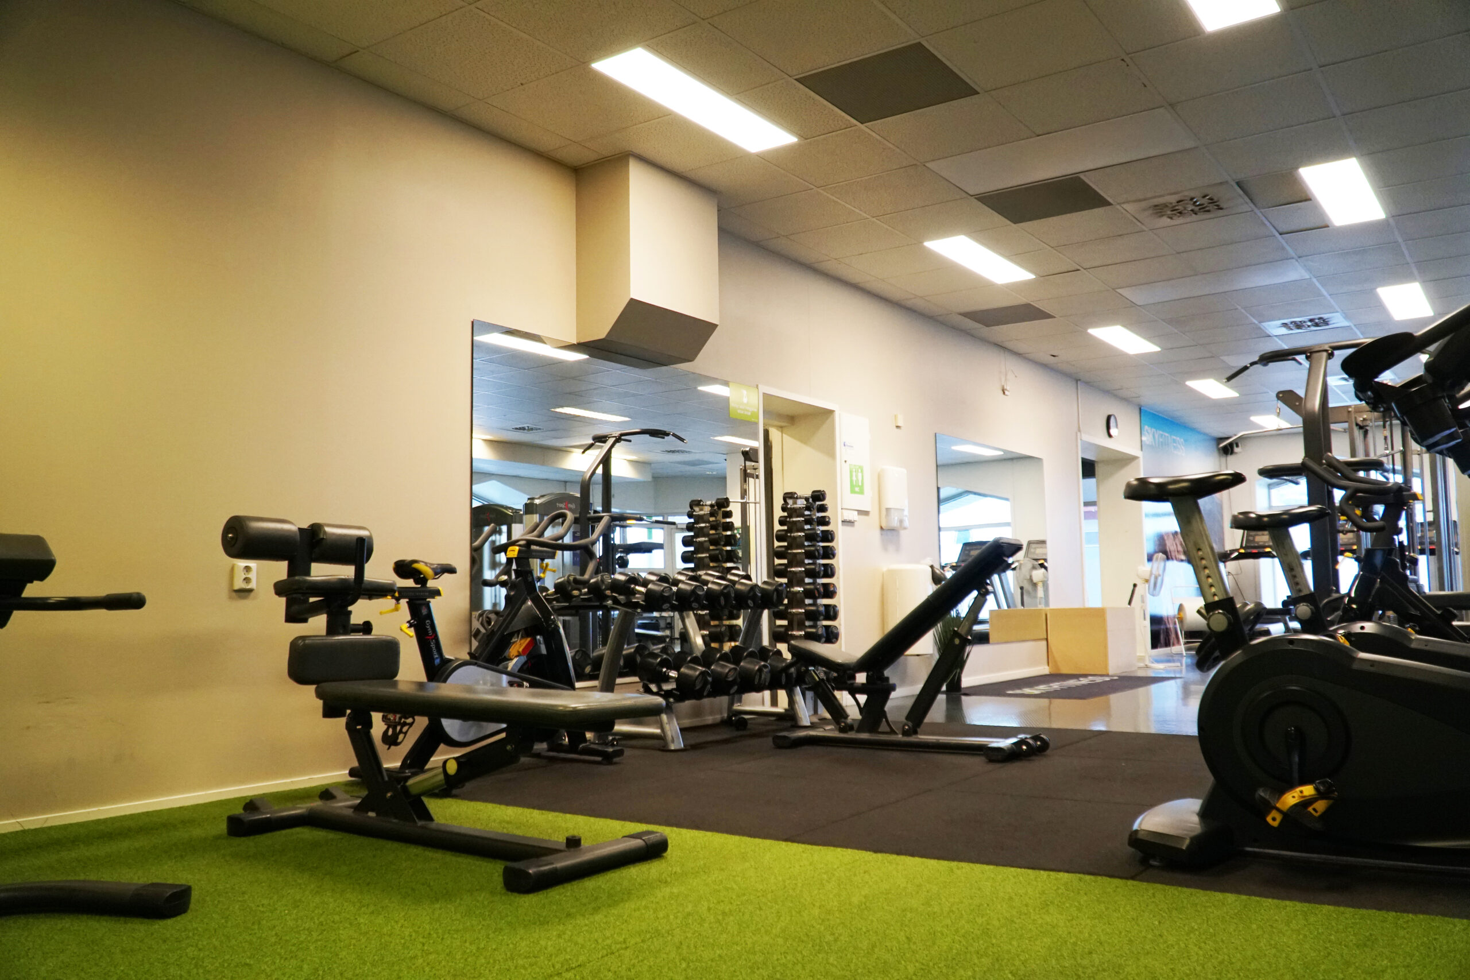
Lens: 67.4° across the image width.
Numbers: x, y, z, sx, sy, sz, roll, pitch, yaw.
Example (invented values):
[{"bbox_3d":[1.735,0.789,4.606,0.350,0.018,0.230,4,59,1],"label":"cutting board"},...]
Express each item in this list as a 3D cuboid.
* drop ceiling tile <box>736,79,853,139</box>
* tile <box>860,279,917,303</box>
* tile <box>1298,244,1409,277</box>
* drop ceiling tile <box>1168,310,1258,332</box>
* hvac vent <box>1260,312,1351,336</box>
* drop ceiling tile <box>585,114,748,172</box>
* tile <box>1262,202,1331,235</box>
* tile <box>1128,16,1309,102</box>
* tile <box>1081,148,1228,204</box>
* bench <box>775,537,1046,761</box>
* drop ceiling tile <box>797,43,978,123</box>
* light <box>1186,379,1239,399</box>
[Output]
[{"bbox_3d":[0.294,-1.749,5.056,0.310,0.020,0.600,-3,-6,37],"label":"drop ceiling tile"},{"bbox_3d":[1.137,-1.462,8.017,0.186,0.025,0.600,-3,-5,36],"label":"tile"},{"bbox_3d":[4.111,-1.517,7.322,0.591,0.020,0.591,-4,-6,37],"label":"tile"},{"bbox_3d":[3.886,-1.386,9.011,0.600,0.020,0.600,-3,-5,36],"label":"drop ceiling tile"},{"bbox_3d":[4.724,-1.388,9.120,0.600,0.040,0.600,-3,-5,36],"label":"hvac vent"},{"bbox_3d":[-0.329,-1.682,5.385,0.591,0.020,0.591,-4,-6,37],"label":"drop ceiling tile"},{"bbox_3d":[3.271,-1.591,6.428,0.280,0.020,0.570,-4,-6,36],"label":"tile"},{"bbox_3d":[1.964,-1.717,4.455,0.591,0.020,0.591,-4,-6,37],"label":"tile"},{"bbox_3d":[2.201,-1.643,5.759,0.600,0.020,0.600,-4,-6,36],"label":"tile"},{"bbox_3d":[0.818,0.733,5.210,1.180,0.955,0.510,-4,-6,34],"label":"bench"},{"bbox_3d":[0.652,-1.722,4.671,0.600,0.020,0.600,-3,-5,36],"label":"drop ceiling tile"},{"bbox_3d":[5.252,-1.137,12.121,0.300,0.050,1.220,-4,-6,36],"label":"light"}]

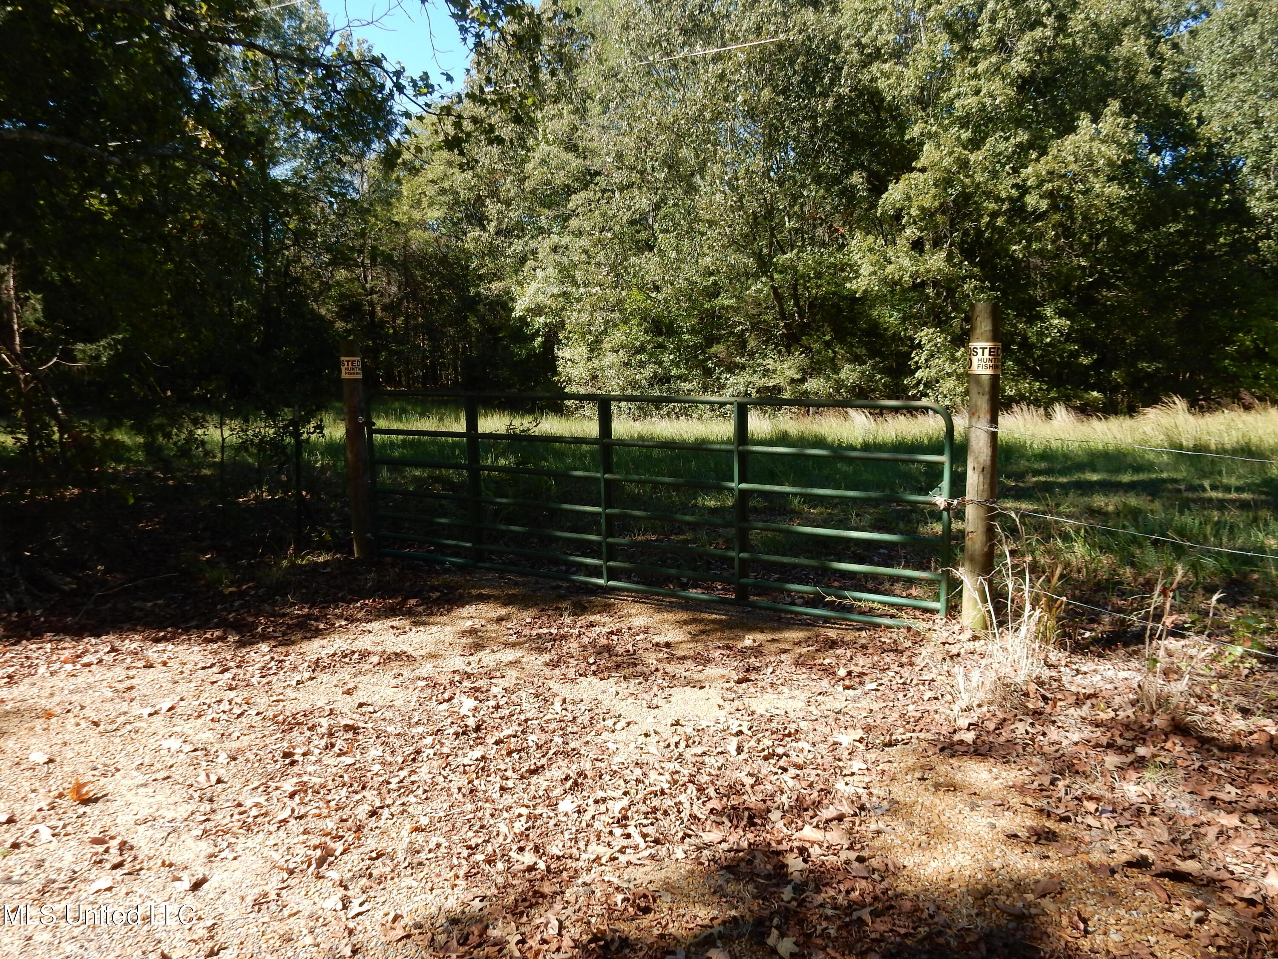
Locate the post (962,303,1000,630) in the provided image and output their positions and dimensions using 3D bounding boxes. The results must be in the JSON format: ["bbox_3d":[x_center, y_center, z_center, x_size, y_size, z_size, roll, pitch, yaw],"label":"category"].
[{"bbox_3d":[1.782,-0.046,4.796,0.144,1.705,0.144,4,10,31],"label":"post"}]

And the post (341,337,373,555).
[{"bbox_3d":[-2.188,-0.219,7.148,0.151,1.684,0.151,4,10,31],"label":"post"}]

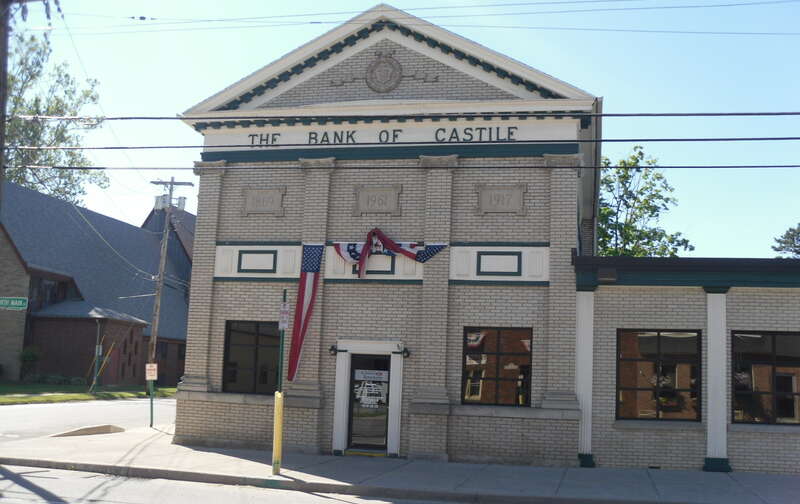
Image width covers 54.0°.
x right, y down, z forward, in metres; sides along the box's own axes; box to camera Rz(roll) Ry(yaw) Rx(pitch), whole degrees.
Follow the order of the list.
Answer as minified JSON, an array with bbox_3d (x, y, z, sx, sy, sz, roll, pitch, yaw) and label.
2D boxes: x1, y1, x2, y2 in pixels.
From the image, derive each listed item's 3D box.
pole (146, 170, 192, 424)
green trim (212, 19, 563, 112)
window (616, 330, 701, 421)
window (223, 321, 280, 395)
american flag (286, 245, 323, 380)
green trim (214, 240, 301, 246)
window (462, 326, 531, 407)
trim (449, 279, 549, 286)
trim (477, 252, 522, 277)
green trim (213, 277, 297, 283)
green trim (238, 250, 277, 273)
[{"bbox_3d":[-9.974,1.467,33.249,2.046,9.457,0.700,0,-8,12],"label":"pole"},{"bbox_3d":[-0.350,-4.167,17.322,7.877,1.980,0.500,0,-8,12],"label":"green trim"},{"bbox_3d":[5.175,2.456,15.702,1.615,1.800,0.100,0,-8,12],"label":"window"},{"bbox_3d":[-3.190,2.325,17.265,1.409,1.579,0.100,0,-8,12],"label":"window"},{"bbox_3d":[-2.030,1.338,17.231,0.689,2.999,0.150,0,-7,11],"label":"american flag"},{"bbox_3d":[-3.194,-0.181,17.828,2.049,0.105,0.080,0,-7,11],"label":"green trim"},{"bbox_3d":[2.038,2.417,16.571,1.465,1.670,0.080,0,-7,11],"label":"window"},{"bbox_3d":[2.037,0.648,16.276,2.058,0.114,0.080,0,-7,13],"label":"trim"},{"bbox_3d":[2.078,0.245,16.415,0.930,0.505,0.060,0,-8,12],"label":"trim"},{"bbox_3d":[-3.196,0.621,17.474,2.007,0.110,0.080,0,-7,13],"label":"green trim"},{"bbox_3d":[-3.217,0.230,17.747,0.938,0.511,0.060,0,-7,11],"label":"green trim"}]

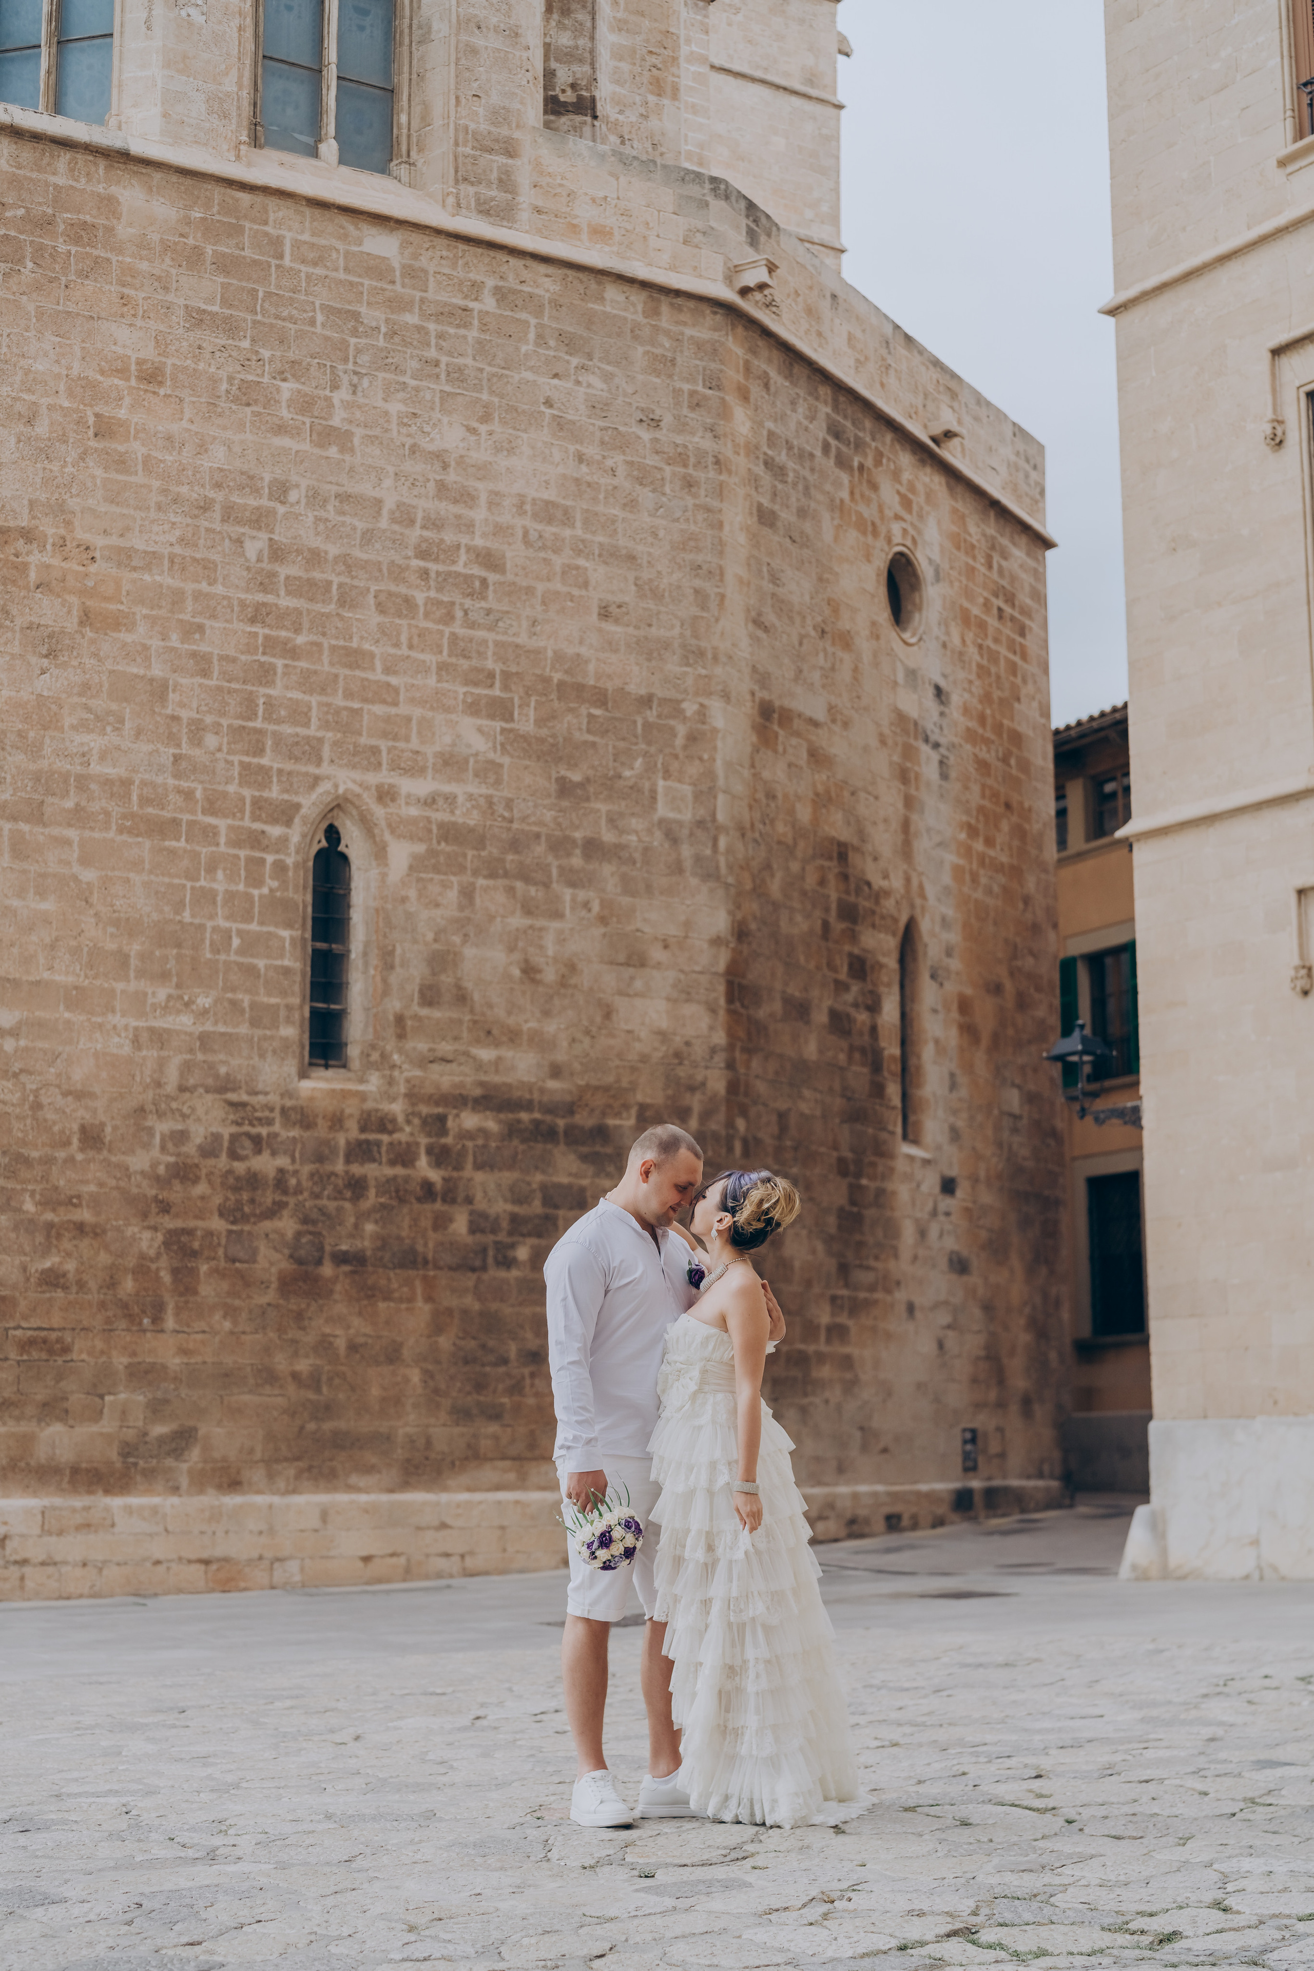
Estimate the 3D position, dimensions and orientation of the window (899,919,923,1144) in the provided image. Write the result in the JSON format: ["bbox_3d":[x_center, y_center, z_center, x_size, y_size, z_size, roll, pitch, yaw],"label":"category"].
[{"bbox_3d":[2.087,0.387,23.192,0.200,1.979,0.483,-6,-11,30],"label":"window"}]

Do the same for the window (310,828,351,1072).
[{"bbox_3d":[-2.251,-0.282,18.884,0.276,1.719,0.150,6,-12,-30],"label":"window"}]

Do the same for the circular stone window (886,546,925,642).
[{"bbox_3d":[2.099,-3.384,23.904,0.200,0.852,0.852,-6,-11,30],"label":"circular stone window"}]

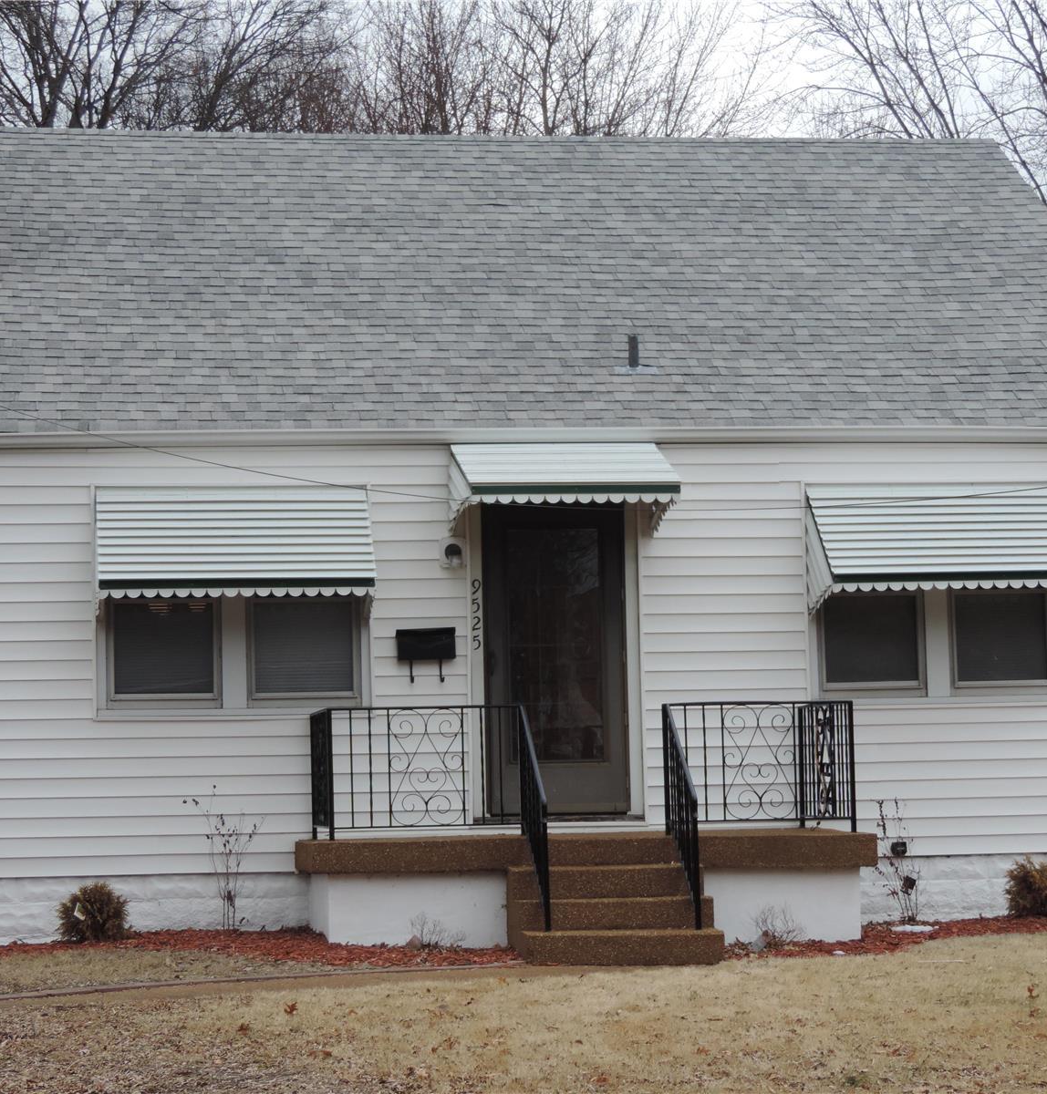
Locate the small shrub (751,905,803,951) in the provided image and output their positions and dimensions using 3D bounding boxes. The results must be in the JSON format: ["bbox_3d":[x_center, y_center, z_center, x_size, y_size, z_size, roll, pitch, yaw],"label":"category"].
[{"bbox_3d":[1.523,2.295,19.027,0.316,0.272,0.300,-1,-5,-9],"label":"small shrub"}]

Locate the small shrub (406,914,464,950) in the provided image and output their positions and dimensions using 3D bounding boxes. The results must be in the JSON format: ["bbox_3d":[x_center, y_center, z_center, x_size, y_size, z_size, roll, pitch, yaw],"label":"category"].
[{"bbox_3d":[-0.520,2.276,18.735,0.347,0.221,0.300,-1,-5,-9],"label":"small shrub"}]

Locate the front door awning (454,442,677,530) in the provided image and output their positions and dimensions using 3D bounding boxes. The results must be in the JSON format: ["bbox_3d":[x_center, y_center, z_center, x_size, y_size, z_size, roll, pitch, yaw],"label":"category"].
[{"bbox_3d":[0.262,-0.422,20.187,1.354,0.588,0.864,-1,-5,-9],"label":"front door awning"}]

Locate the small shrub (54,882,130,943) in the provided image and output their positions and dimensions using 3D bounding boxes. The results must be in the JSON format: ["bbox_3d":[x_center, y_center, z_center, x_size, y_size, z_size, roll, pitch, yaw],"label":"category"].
[{"bbox_3d":[-2.665,2.265,19.605,0.469,0.379,0.460,-1,-5,-9],"label":"small shrub"}]

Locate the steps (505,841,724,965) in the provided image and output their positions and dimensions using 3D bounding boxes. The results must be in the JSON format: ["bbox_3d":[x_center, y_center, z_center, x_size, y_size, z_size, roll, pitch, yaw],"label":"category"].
[{"bbox_3d":[0.530,2.086,18.687,1.151,0.734,0.874,-1,-5,-9],"label":"steps"}]

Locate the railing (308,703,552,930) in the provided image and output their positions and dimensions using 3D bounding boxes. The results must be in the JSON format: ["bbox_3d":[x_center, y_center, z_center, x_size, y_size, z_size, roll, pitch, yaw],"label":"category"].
[{"bbox_3d":[-0.606,1.653,19.282,1.236,1.352,1.909,-1,-5,-9],"label":"railing"}]

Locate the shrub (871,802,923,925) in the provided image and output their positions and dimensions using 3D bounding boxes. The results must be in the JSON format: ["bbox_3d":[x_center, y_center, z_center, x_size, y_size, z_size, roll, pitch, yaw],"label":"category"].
[{"bbox_3d":[2.430,2.033,20.511,0.335,0.802,0.300,-1,-5,-9],"label":"shrub"}]

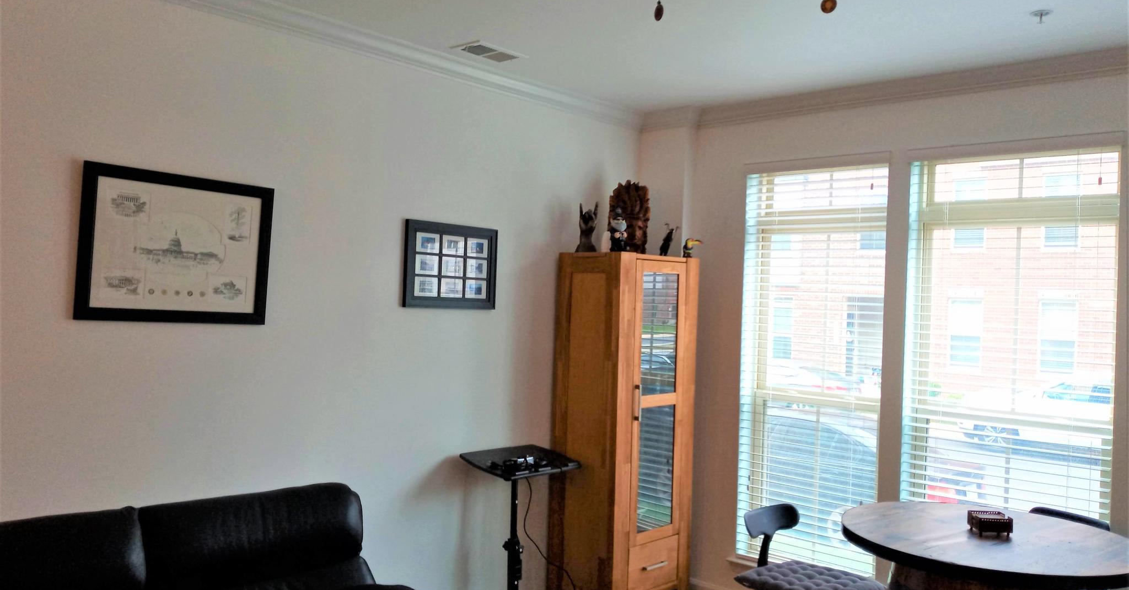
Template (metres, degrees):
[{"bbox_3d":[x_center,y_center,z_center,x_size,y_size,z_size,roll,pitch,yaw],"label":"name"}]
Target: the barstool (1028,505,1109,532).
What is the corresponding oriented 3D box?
[{"bbox_3d":[1.744,1.264,3.393,0.460,0.870,0.420,3,-1,-30],"label":"barstool"}]

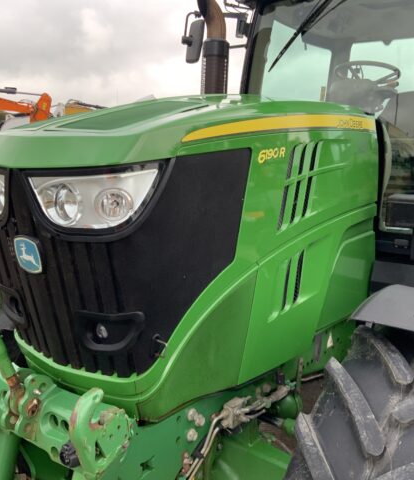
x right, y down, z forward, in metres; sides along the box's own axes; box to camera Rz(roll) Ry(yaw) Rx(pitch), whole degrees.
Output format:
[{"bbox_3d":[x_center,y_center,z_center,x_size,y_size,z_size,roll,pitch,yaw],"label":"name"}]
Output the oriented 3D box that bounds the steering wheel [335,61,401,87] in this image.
[{"bbox_3d":[1.035,-1.061,3.464,0.410,0.070,0.410,7,0,37],"label":"steering wheel"}]

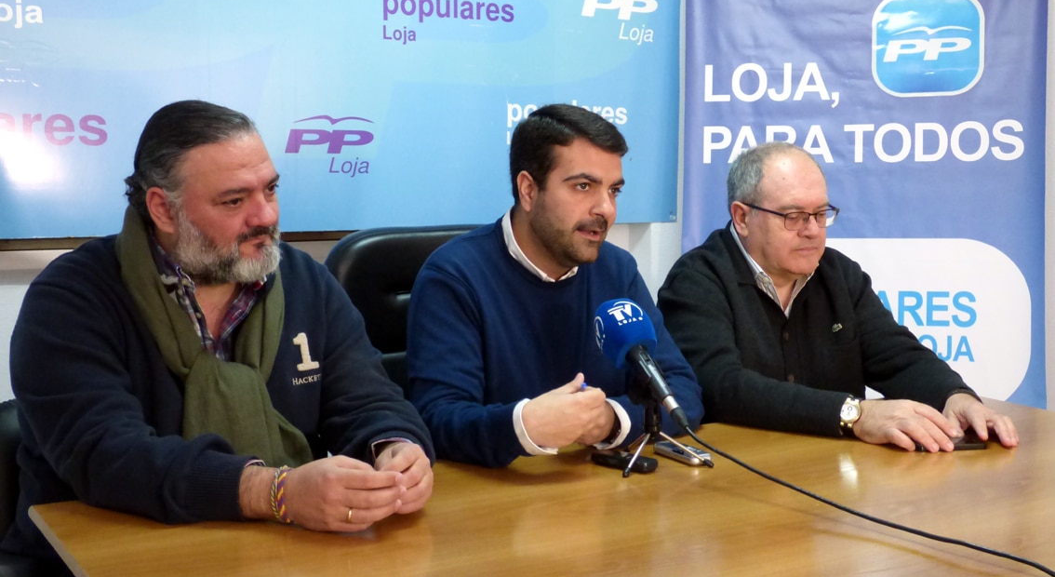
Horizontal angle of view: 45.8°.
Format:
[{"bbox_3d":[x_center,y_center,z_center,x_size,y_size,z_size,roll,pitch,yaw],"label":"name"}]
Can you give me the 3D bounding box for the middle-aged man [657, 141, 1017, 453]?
[{"bbox_3d":[0.546,0.352,2.280,0.530,1.235,0.760,-3,6,-31],"label":"middle-aged man"}]

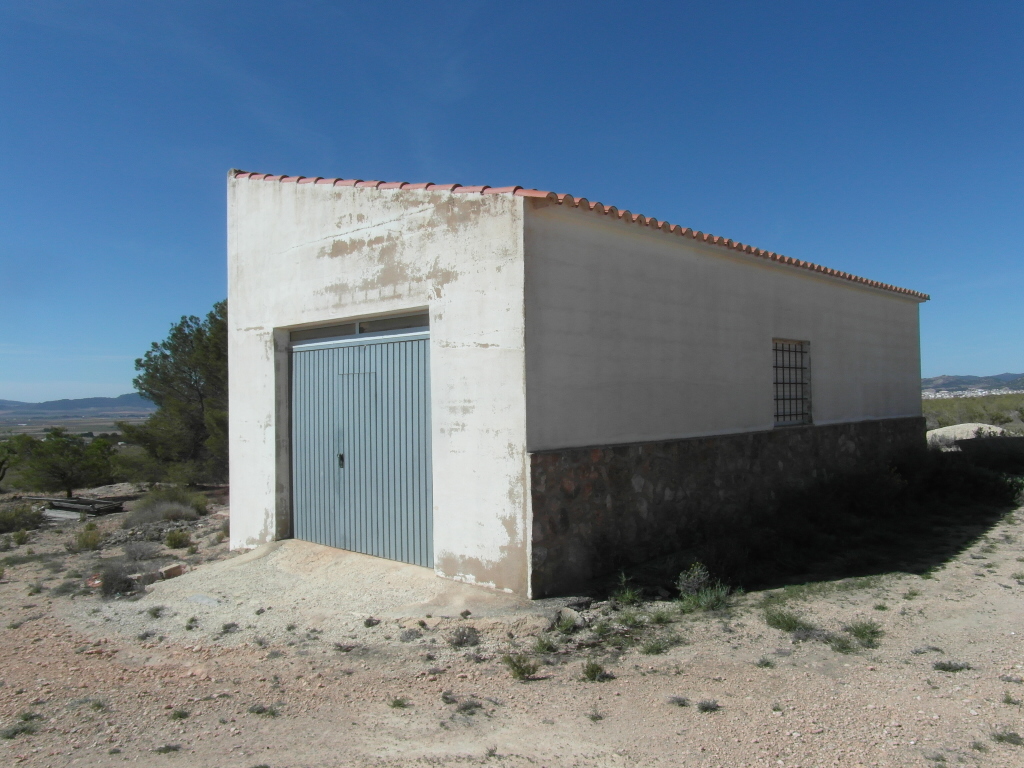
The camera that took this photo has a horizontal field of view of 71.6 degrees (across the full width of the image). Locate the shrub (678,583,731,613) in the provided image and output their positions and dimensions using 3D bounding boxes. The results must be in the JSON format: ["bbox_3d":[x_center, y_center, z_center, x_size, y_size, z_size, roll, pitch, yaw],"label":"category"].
[{"bbox_3d":[1.426,1.566,5.266,0.379,0.189,0.284,-1,-1,15],"label":"shrub"}]

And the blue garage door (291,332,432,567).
[{"bbox_3d":[-1.591,0.646,7.453,0.070,2.239,2.749,0,-1,-45],"label":"blue garage door"}]

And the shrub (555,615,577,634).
[{"bbox_3d":[0.361,1.617,4.802,0.149,0.114,0.133,-1,-1,0],"label":"shrub"}]

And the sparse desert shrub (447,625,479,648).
[{"bbox_3d":[-0.320,1.615,4.576,0.206,0.127,0.183,-1,-1,0],"label":"sparse desert shrub"}]

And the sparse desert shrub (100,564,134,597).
[{"bbox_3d":[-3.793,1.856,6.808,0.340,0.291,0.306,0,-1,-29],"label":"sparse desert shrub"}]

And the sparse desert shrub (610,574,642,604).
[{"bbox_3d":[0.879,1.559,5.461,0.243,0.219,0.219,-1,-1,9],"label":"sparse desert shrub"}]

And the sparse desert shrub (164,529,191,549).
[{"bbox_3d":[-4.538,2.078,9.631,0.353,0.242,0.315,-1,-1,0],"label":"sparse desert shrub"}]

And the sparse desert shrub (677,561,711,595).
[{"bbox_3d":[1.418,1.523,5.555,0.263,0.284,0.236,-1,-1,14],"label":"sparse desert shrub"}]

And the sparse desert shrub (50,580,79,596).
[{"bbox_3d":[-4.333,1.968,6.874,0.271,0.124,0.242,-1,-1,0],"label":"sparse desert shrub"}]

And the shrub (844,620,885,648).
[{"bbox_3d":[2.206,1.554,4.446,0.250,0.148,0.222,-1,-1,0],"label":"shrub"}]

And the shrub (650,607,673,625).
[{"bbox_3d":[1.044,1.607,4.961,0.152,0.105,0.137,-1,-1,12],"label":"shrub"}]

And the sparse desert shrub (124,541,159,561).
[{"bbox_3d":[-4.619,2.058,8.850,0.424,0.213,0.377,-1,-1,0],"label":"sparse desert shrub"}]

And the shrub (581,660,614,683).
[{"bbox_3d":[0.471,1.602,3.985,0.161,0.100,0.145,-1,-1,6],"label":"shrub"}]

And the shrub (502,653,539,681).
[{"bbox_3d":[0.048,1.603,4.064,0.206,0.131,0.183,-1,-1,0],"label":"shrub"}]

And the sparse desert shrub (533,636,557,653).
[{"bbox_3d":[0.204,1.634,4.477,0.151,0.075,0.135,-1,-1,0],"label":"sparse desert shrub"}]

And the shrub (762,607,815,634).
[{"bbox_3d":[1.855,1.566,4.767,0.349,0.139,0.275,-1,-1,0],"label":"shrub"}]

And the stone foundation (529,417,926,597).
[{"bbox_3d":[3.586,1.110,9.005,9.975,1.123,0.300,0,-1,-45],"label":"stone foundation"}]

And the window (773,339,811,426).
[{"bbox_3d":[3.369,-0.009,8.660,1.046,1.036,0.140,0,-1,-44],"label":"window"}]

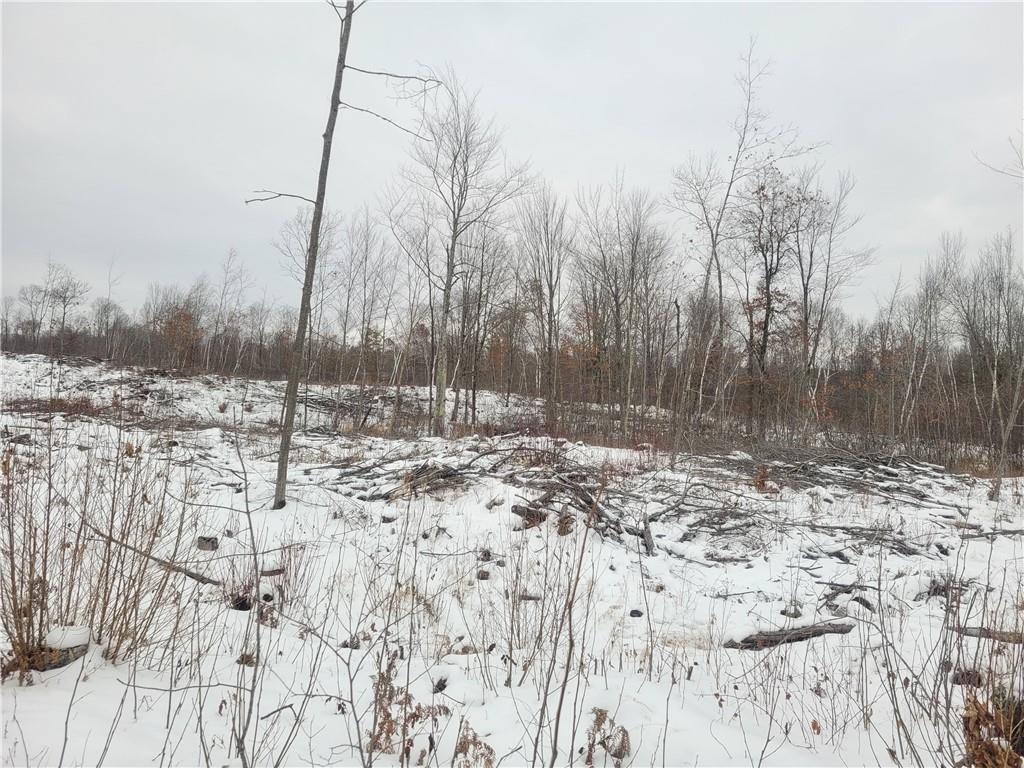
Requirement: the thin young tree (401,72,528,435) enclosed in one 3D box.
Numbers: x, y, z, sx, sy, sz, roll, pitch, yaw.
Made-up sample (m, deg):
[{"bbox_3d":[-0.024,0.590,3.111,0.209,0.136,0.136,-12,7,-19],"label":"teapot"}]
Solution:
[{"bbox_3d":[-1.482,-4.041,24.000,4.000,11.300,3.800,0,2,0],"label":"thin young tree"}]

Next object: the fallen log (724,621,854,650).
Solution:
[{"bbox_3d":[1.816,1.658,5.050,0.890,0.130,0.150,-1,2,-17],"label":"fallen log"}]

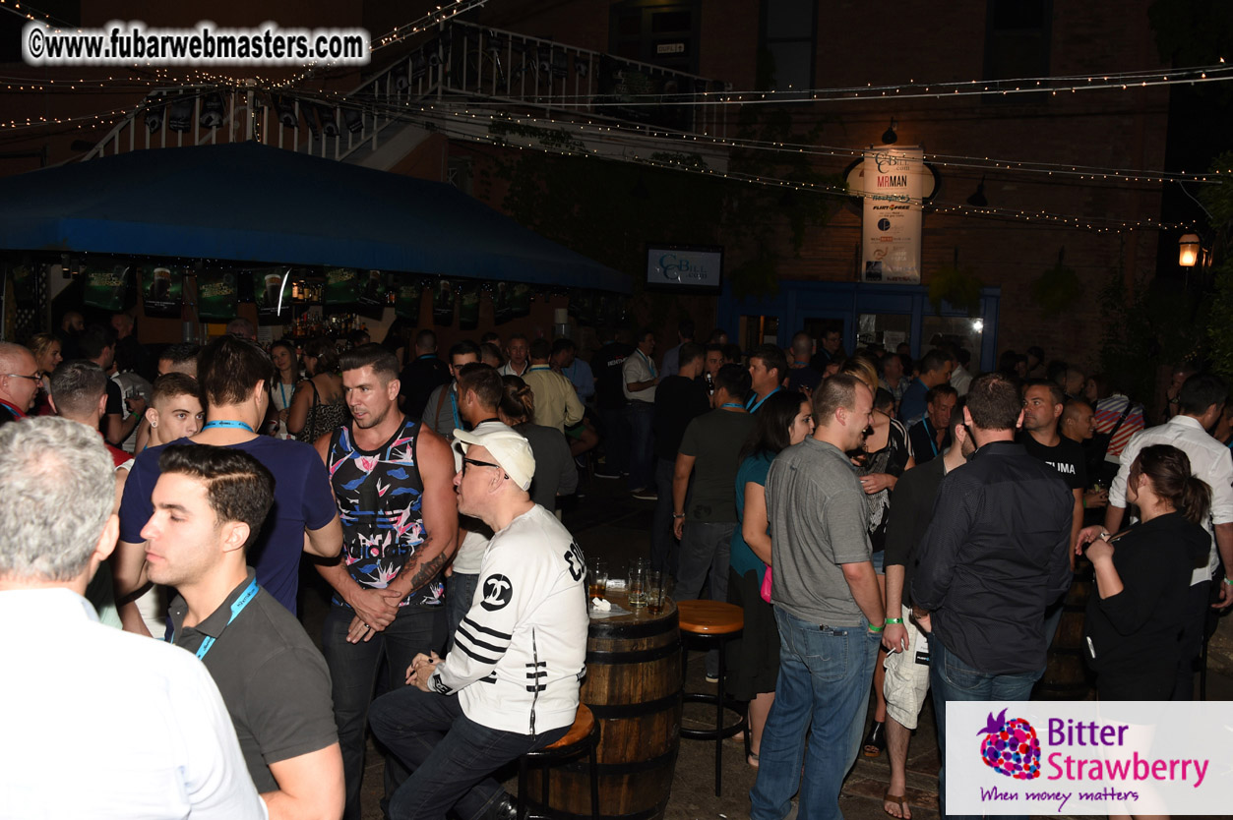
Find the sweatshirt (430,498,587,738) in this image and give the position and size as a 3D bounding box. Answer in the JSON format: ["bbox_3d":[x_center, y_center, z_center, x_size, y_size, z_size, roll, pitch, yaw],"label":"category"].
[{"bbox_3d":[-0.327,0.625,2.950,0.460,0.660,0.500,4,6,11],"label":"sweatshirt"}]

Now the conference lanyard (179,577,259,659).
[{"bbox_3d":[-0.672,0.444,1.580,0.180,0.340,0.170,-1,7,-35],"label":"conference lanyard"}]

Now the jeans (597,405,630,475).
[{"bbox_3d":[-0.023,0.322,11.400,0.380,0.900,0.280,-2,7,-40],"label":"jeans"}]

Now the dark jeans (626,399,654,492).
[{"bbox_3d":[0.307,0.422,10.630,0.340,0.980,0.330,4,6,18],"label":"dark jeans"}]

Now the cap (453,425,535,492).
[{"bbox_3d":[-0.330,0.116,2.720,0.270,0.135,0.180,36,5,-6],"label":"cap"}]

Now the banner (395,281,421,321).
[{"bbox_3d":[-1.850,-0.956,8.500,0.030,0.430,0.300,8,8,44],"label":"banner"}]

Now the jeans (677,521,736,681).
[{"bbox_3d":[0.483,1.016,5.188,0.400,0.950,0.300,3,5,8],"label":"jeans"}]

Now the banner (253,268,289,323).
[{"bbox_3d":[-2.775,-0.913,7.700,0.300,0.450,0.030,-1,6,-28],"label":"banner"}]

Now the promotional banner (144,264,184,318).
[{"bbox_3d":[-3.502,-0.923,7.400,0.020,0.420,0.330,7,7,41],"label":"promotional banner"}]

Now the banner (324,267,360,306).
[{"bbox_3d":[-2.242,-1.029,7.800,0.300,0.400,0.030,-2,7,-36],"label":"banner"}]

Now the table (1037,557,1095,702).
[{"bbox_3d":[2.482,1.141,5.337,0.640,0.890,0.640,2,5,0],"label":"table"}]

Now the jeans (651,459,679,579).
[{"bbox_3d":[0.422,0.822,7.195,0.380,0.950,0.320,5,6,30],"label":"jeans"}]

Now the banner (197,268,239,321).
[{"bbox_3d":[-3.210,-0.921,7.700,0.310,0.440,0.030,0,6,-25],"label":"banner"}]

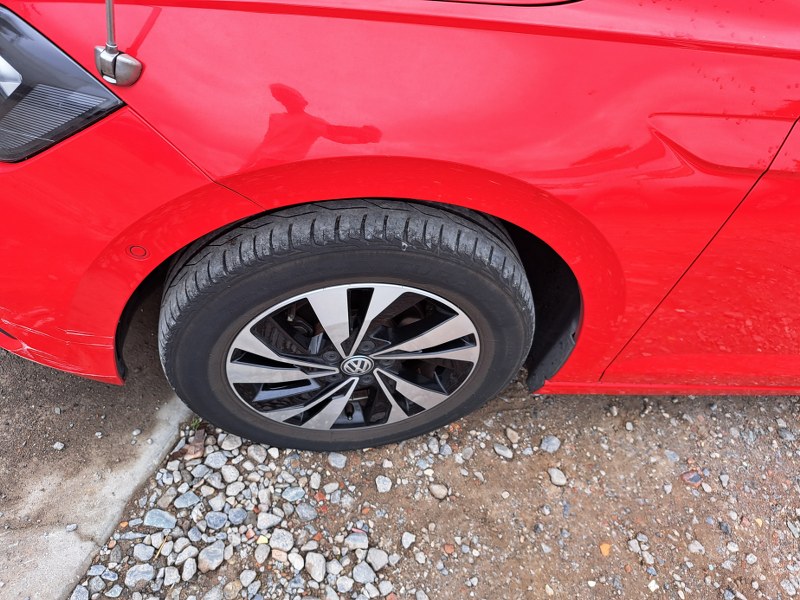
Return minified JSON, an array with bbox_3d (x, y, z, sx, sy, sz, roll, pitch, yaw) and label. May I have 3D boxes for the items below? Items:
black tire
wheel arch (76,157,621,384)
[{"bbox_3d":[-0.082,0.056,0.964,0.620,0.617,0.195,-1,49,-11],"label":"black tire"},{"bbox_3d":[-0.050,-0.028,0.800,0.840,0.460,0.130,1,49,-9],"label":"wheel arch"}]

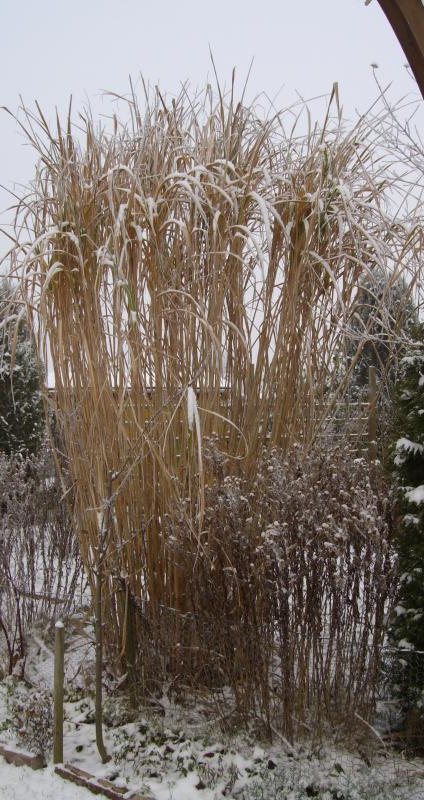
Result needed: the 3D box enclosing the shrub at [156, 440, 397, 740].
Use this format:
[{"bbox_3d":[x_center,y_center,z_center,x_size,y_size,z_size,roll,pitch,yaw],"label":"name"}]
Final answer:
[{"bbox_3d":[0.306,0.833,3.950,1.100,1.220,0.850,0,1,0],"label":"shrub"}]

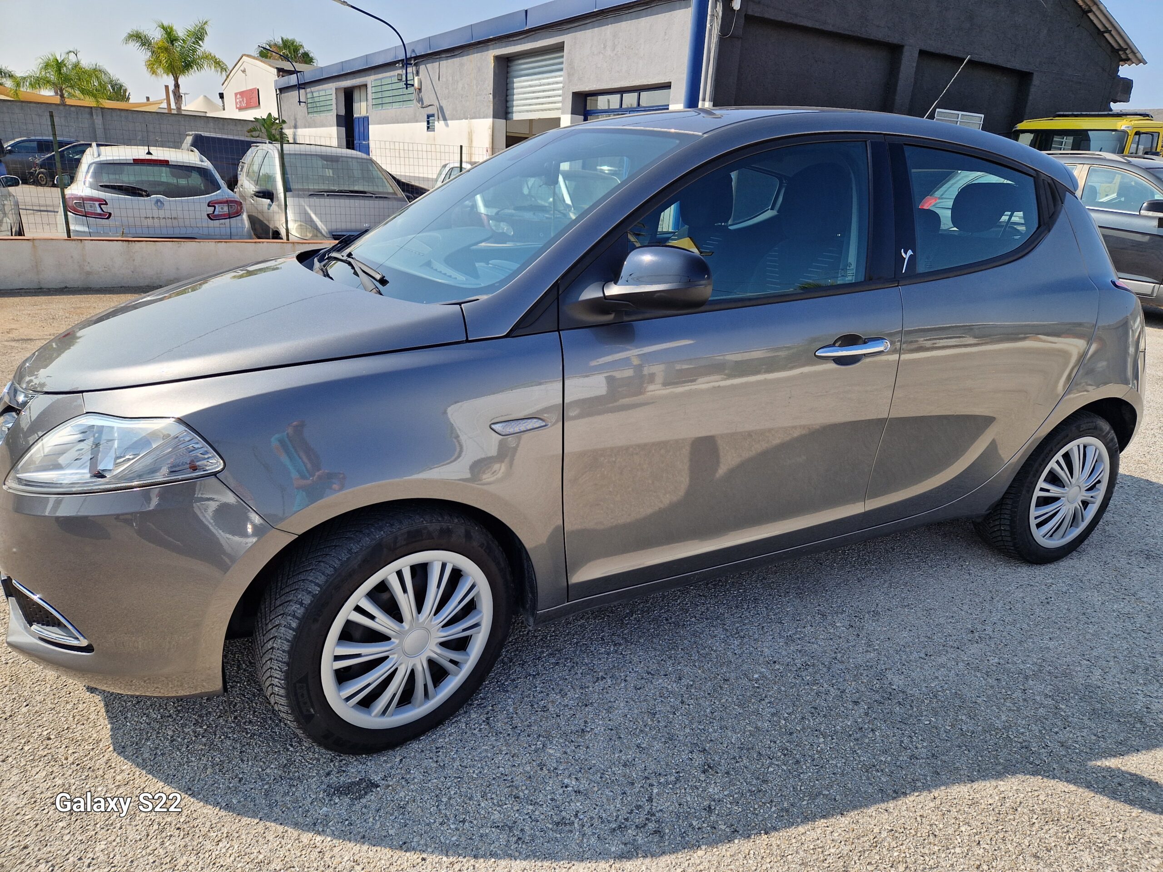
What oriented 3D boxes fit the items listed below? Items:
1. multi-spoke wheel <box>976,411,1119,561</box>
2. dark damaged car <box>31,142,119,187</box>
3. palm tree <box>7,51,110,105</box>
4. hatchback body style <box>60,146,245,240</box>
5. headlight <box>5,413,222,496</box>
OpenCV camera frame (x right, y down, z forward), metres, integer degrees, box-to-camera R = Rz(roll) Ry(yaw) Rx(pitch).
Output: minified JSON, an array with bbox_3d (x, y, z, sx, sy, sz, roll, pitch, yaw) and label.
[{"bbox_3d":[1.716,0.179,2.849,0.585,0.585,0.190,-6,21,-27],"label":"multi-spoke wheel"},{"bbox_3d":[-17.178,-9.552,27.291,3.900,1.470,1.700,-6,21,-24],"label":"dark damaged car"},{"bbox_3d":[-26.332,-16.325,39.275,4.600,5.840,4.600,-6,21,-27],"label":"palm tree"},{"bbox_3d":[-5.365,-2.840,9.721,1.820,1.500,4.500,-7,21,-28],"label":"hatchback body style"},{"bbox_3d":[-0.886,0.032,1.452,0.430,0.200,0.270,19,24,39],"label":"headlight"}]

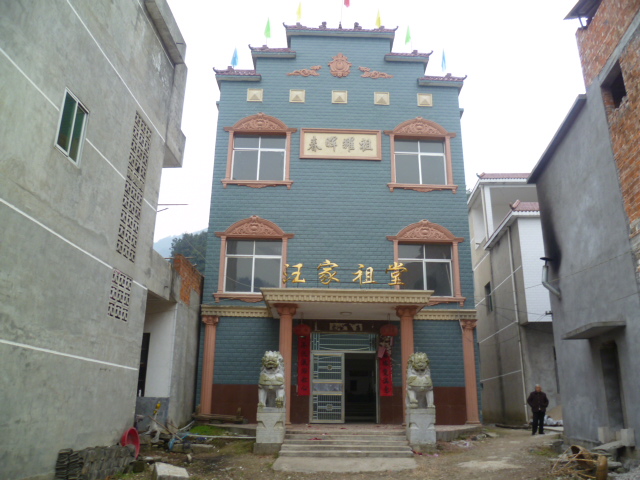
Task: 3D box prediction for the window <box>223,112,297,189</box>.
[{"bbox_3d":[-2.334,-3.465,19.971,2.847,3.235,0.300,1,-18,-1],"label":"window"}]

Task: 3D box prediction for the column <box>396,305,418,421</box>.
[{"bbox_3d":[2.455,3.511,14.449,0.625,3.244,0.594,1,-18,-2],"label":"column"}]

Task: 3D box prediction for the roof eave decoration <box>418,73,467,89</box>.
[{"bbox_3d":[4.656,-6.016,19.784,1.887,0.547,0.583,1,-18,-2],"label":"roof eave decoration"}]

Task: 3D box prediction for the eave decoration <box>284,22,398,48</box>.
[{"bbox_3d":[0.876,-8.624,21.939,4.822,0.736,0.900,1,-18,-1],"label":"eave decoration"}]

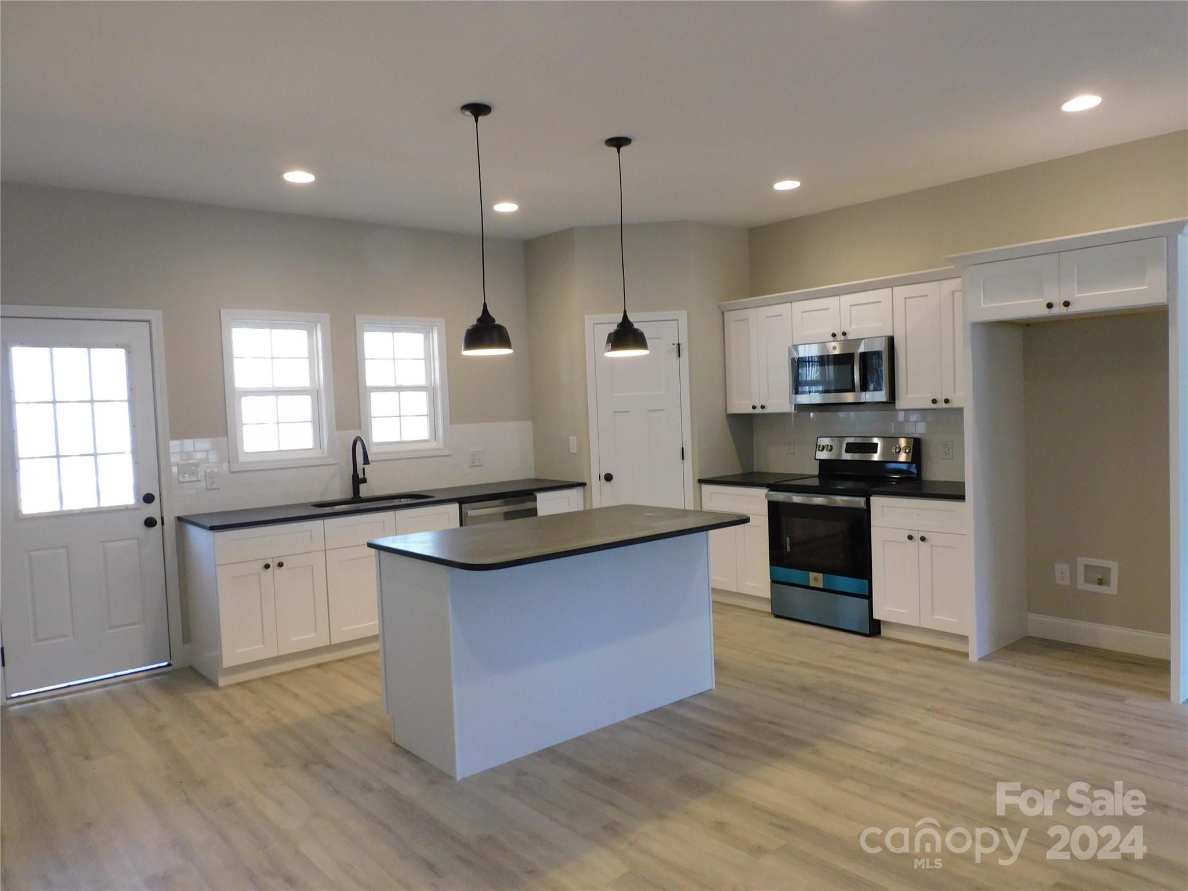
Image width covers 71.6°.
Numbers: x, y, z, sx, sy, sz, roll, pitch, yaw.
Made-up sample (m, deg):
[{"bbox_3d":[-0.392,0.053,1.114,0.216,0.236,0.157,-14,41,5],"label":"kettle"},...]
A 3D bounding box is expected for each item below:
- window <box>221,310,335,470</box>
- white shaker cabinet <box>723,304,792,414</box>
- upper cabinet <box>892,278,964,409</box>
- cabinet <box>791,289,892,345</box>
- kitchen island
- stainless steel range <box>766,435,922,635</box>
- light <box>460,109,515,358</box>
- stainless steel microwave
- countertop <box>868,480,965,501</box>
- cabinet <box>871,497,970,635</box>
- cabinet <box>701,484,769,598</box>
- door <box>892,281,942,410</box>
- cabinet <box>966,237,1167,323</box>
[{"bbox_3d":[-2.045,-0.361,5.365,0.688,1.002,0.110,-5,4,-40],"label":"window"},{"bbox_3d":[1.314,-0.626,6.062,0.327,0.759,0.609,-5,4,-40],"label":"white shaker cabinet"},{"bbox_3d":[2.193,-0.606,5.007,0.327,0.759,0.604,-5,4,-40],"label":"upper cabinet"},{"bbox_3d":[1.753,-0.849,5.541,0.325,0.296,0.752,-5,4,-40],"label":"cabinet"},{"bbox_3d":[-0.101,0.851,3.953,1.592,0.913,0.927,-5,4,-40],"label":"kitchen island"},{"bbox_3d":[1.655,0.569,5.488,0.695,1.190,0.752,-5,4,-40],"label":"stainless steel range"},{"bbox_3d":[-0.489,-0.934,3.611,0.226,1.062,0.226,-2,3,0],"label":"light"},{"bbox_3d":[1.722,-0.484,5.507,0.425,0.419,0.757,-5,4,-40],"label":"stainless steel microwave"},{"bbox_3d":[2.106,0.274,4.944,0.648,0.035,0.593,-5,4,-40],"label":"countertop"},{"bbox_3d":[2.123,0.688,4.965,0.646,0.794,0.593,-5,4,-40],"label":"cabinet"},{"bbox_3d":[1.242,0.668,6.023,0.646,0.794,0.607,-5,4,-40],"label":"cabinet"},{"bbox_3d":[1.988,-0.602,5.042,0.022,0.759,0.300,-4,4,-40],"label":"door"},{"bbox_3d":[2.574,-0.827,4.322,0.627,0.306,0.917,-5,4,-40],"label":"cabinet"}]

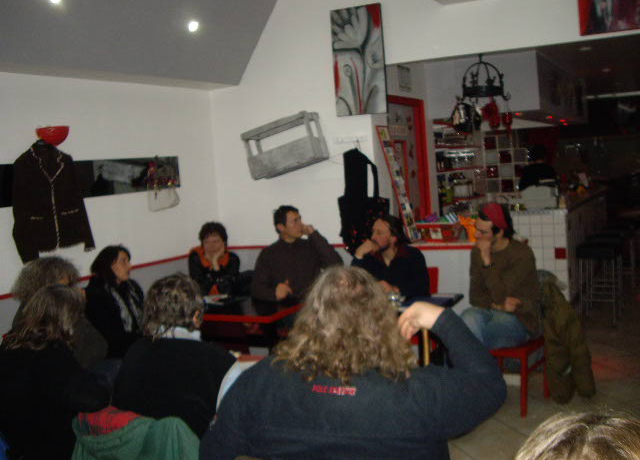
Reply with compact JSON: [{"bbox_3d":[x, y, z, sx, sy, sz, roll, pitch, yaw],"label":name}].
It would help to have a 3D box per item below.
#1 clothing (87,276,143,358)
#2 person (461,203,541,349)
[{"bbox_3d":[-1.255,0.559,4.233,0.340,0.600,0.430,-1,6,29],"label":"clothing"},{"bbox_3d":[1.137,0.478,4.450,0.500,1.300,0.750,1,7,41],"label":"person"}]

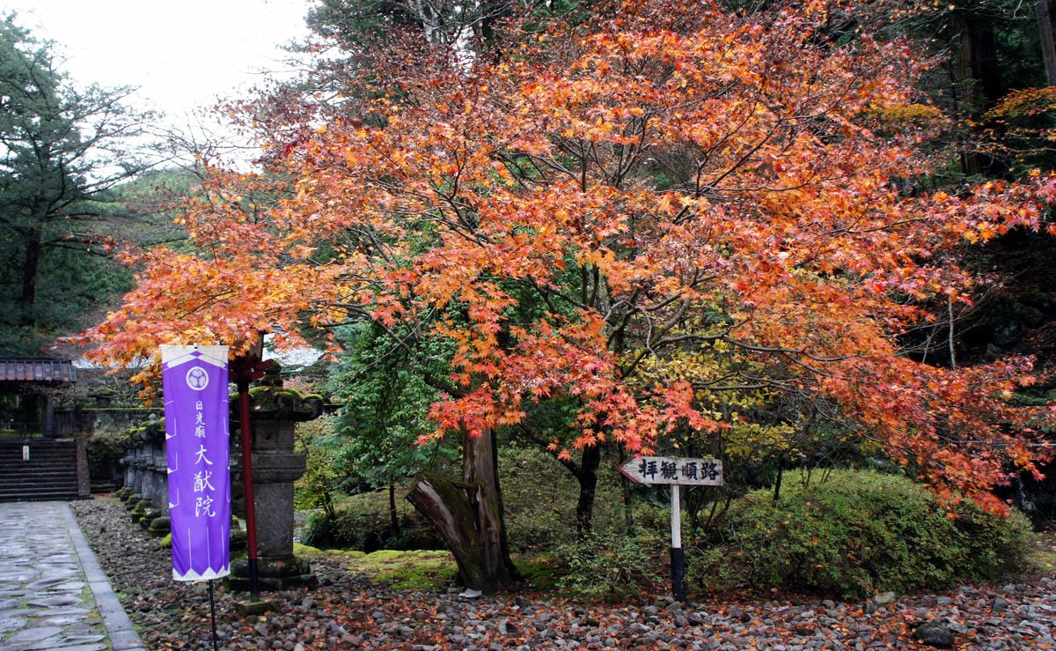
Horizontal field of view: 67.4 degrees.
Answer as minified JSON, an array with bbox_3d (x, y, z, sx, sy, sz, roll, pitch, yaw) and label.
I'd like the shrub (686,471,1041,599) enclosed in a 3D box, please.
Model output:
[{"bbox_3d":[3.717,2.287,9.216,3.500,1.215,2.500,-2,-8,12],"label":"shrub"}]

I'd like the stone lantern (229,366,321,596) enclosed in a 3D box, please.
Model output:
[{"bbox_3d":[-2.993,1.702,9.379,1.100,2.579,1.100,4,-9,-32],"label":"stone lantern"}]

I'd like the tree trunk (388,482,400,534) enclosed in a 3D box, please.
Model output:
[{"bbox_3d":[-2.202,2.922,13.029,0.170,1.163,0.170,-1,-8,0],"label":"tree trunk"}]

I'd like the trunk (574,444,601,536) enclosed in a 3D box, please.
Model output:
[{"bbox_3d":[0.845,2.434,11.502,0.360,1.630,0.300,-1,-8,0],"label":"trunk"}]

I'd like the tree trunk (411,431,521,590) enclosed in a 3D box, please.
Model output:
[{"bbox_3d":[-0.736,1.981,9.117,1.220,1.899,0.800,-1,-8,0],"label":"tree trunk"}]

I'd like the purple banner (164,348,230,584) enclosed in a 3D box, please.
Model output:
[{"bbox_3d":[-2.219,0.908,5.329,0.430,1.559,0.060,-3,-8,-17],"label":"purple banner"}]

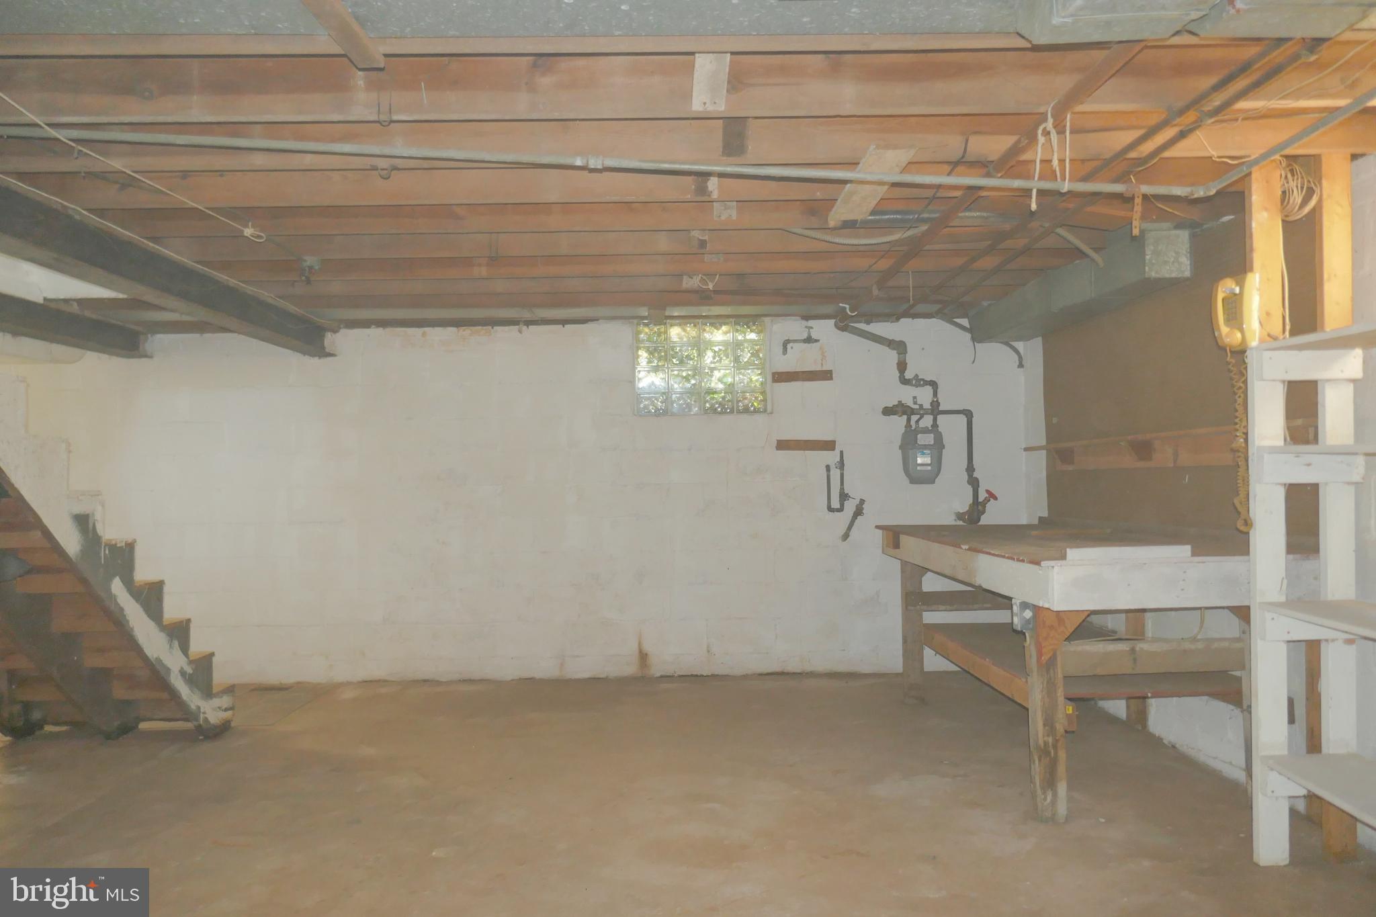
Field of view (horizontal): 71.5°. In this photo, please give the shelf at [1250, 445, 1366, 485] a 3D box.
[{"bbox_3d":[1.899,0.019,2.934,0.335,0.120,0.055,-1,-1,0],"label":"shelf"}]

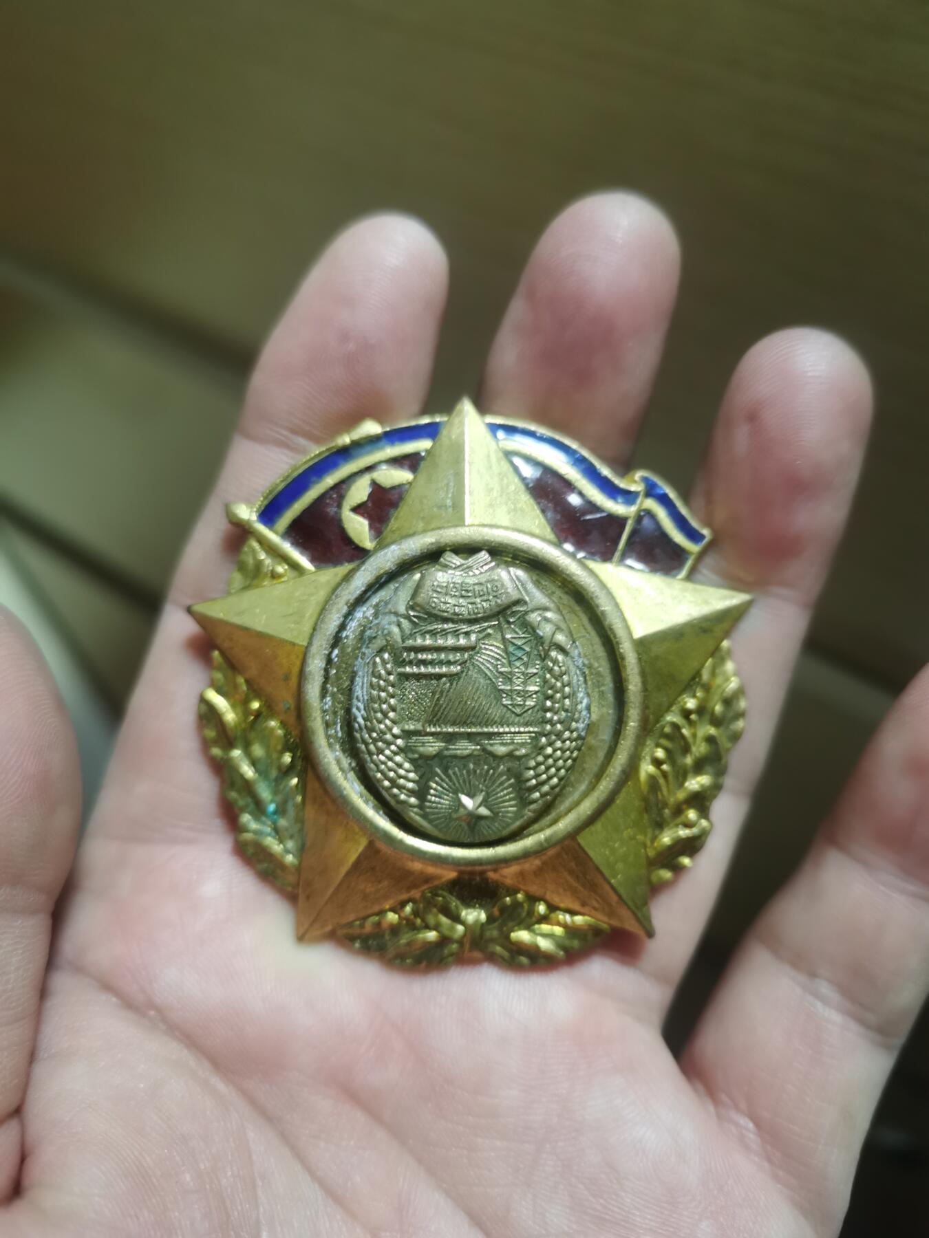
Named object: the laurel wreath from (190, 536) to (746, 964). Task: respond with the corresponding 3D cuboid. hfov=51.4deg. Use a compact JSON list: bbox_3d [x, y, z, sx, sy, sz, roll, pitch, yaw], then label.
[{"bbox_3d":[0.001,0.013,0.099,0.056,0.005,0.044,-1,88,1],"label":"laurel wreath"}]

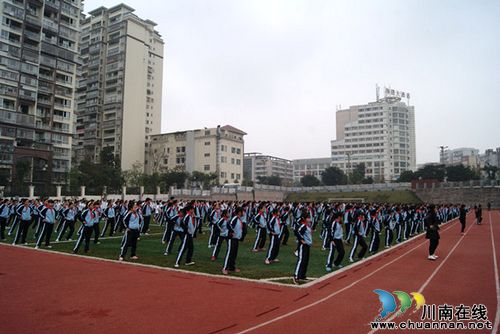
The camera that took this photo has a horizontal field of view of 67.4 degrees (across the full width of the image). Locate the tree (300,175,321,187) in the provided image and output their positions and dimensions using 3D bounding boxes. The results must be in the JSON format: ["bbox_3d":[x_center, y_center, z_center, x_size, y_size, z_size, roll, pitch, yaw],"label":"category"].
[{"bbox_3d":[19.000,4.870,118.080,6.290,5.030,5.980,0,-5,9],"label":"tree"}]

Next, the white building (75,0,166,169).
[{"bbox_3d":[-52.689,-23.389,149.333,27.000,71.000,23.000,-1,-6,22],"label":"white building"}]

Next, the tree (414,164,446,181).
[{"bbox_3d":[54.594,2.863,113.264,9.640,7.270,9.640,-2,-6,26],"label":"tree"}]

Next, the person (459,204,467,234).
[{"bbox_3d":[11.683,2.855,20.649,0.340,1.580,0.500,-2,-6,32],"label":"person"}]

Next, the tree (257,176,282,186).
[{"bbox_3d":[6.630,5.696,128.010,8.000,4.920,8.000,1,-5,3],"label":"tree"}]

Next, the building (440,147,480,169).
[{"bbox_3d":[142.810,3.480,257.690,13.000,30.580,20.000,3,-6,-24],"label":"building"}]

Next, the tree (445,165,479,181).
[{"bbox_3d":[56.190,2.380,100.260,9.060,6.120,8.160,-3,-6,29],"label":"tree"}]

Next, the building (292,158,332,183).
[{"bbox_3d":[40.360,5.040,229.920,25.000,18.770,16.000,-3,-6,31],"label":"building"}]

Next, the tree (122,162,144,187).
[{"bbox_3d":[-20.990,2.120,68.080,3.990,5.910,3.790,2,-6,-17],"label":"tree"}]

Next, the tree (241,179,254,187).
[{"bbox_3d":[-0.805,5.326,116.990,4.600,3.480,4.600,1,-5,0],"label":"tree"}]

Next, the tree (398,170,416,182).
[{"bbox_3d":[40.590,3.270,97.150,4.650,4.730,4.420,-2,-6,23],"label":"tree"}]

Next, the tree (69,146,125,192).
[{"bbox_3d":[-29.361,1.067,71.151,10.000,10.000,10.000,3,-6,-22],"label":"tree"}]

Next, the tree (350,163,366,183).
[{"bbox_3d":[34.539,2.900,119.259,5.300,8.710,5.300,-1,-5,16],"label":"tree"}]

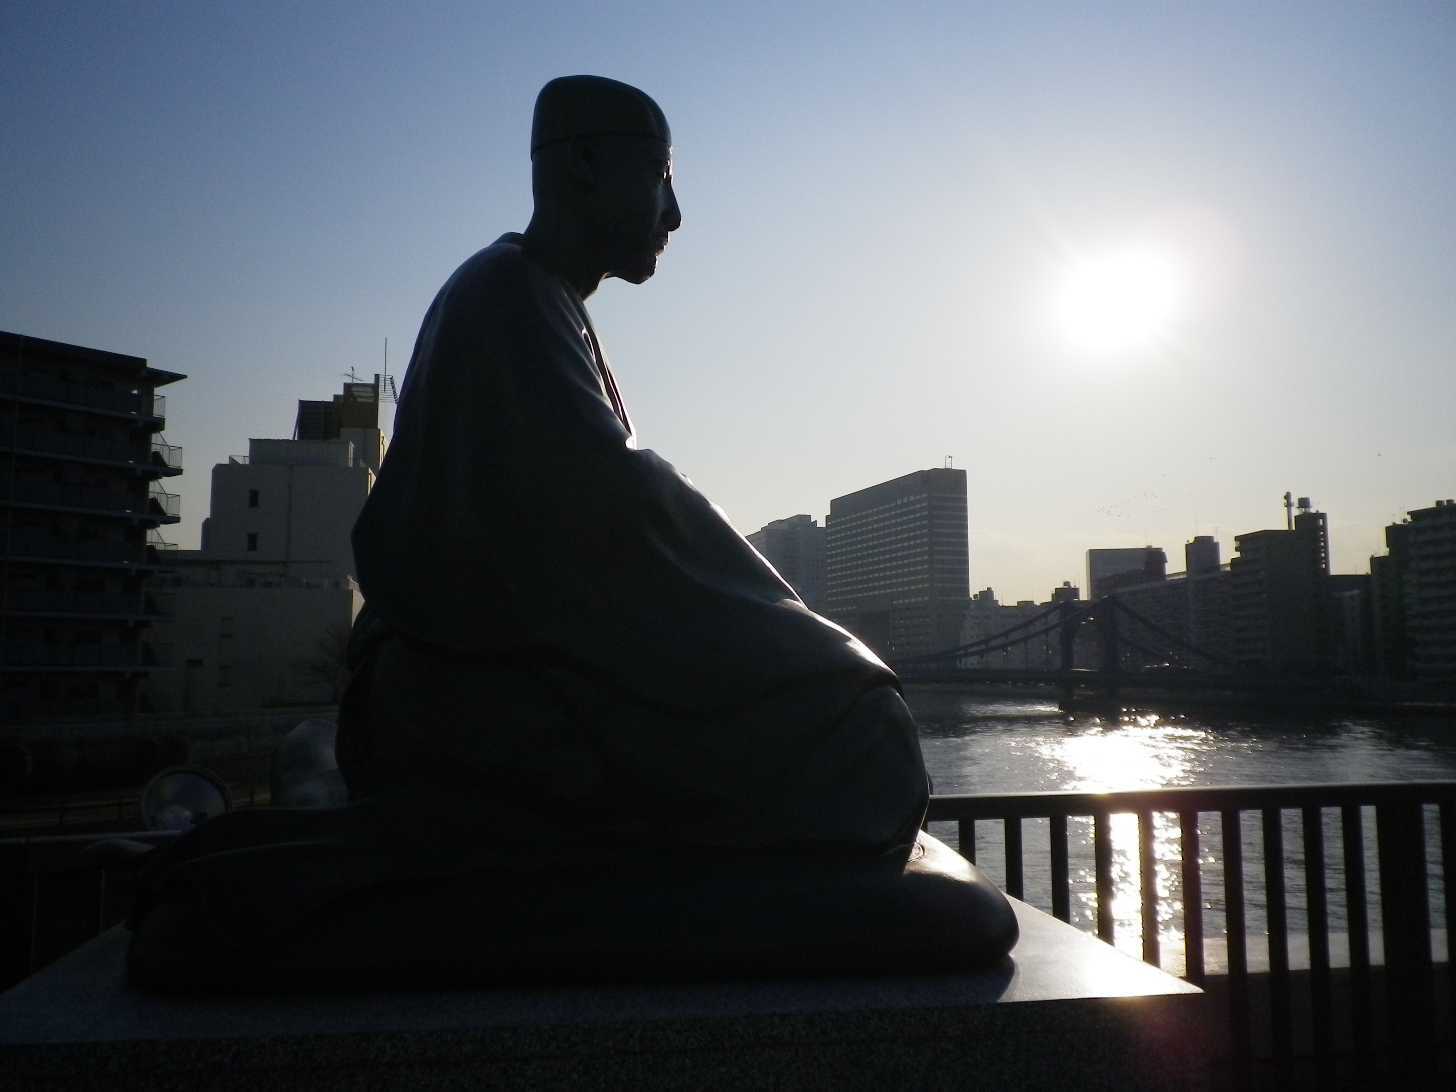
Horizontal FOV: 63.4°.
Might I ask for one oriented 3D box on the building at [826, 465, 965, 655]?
[{"bbox_3d":[84.096,20.786,604.337,18.898,100.956,116.652,2,-7,-20],"label":"building"}]

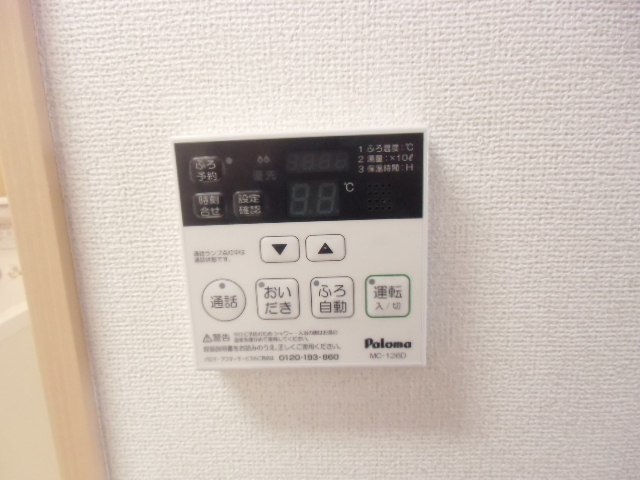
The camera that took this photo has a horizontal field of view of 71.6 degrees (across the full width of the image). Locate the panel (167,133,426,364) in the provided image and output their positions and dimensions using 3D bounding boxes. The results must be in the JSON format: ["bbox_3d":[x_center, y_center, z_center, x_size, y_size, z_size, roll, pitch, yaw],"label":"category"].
[{"bbox_3d":[-0.007,0.006,0.229,0.120,0.120,0.020,-2,13,3],"label":"panel"}]

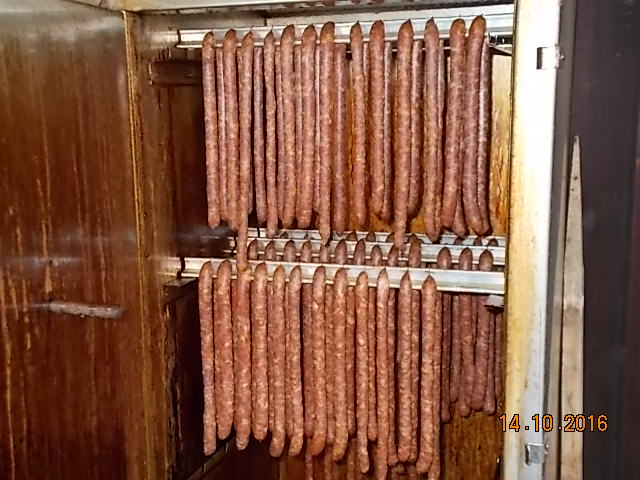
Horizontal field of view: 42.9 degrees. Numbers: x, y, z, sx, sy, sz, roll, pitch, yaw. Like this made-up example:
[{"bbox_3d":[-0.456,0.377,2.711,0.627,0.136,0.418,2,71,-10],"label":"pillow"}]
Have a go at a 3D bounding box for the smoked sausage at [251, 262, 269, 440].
[{"bbox_3d":[-0.117,0.230,1.646,0.032,0.376,0.031,5,11,20],"label":"smoked sausage"}]

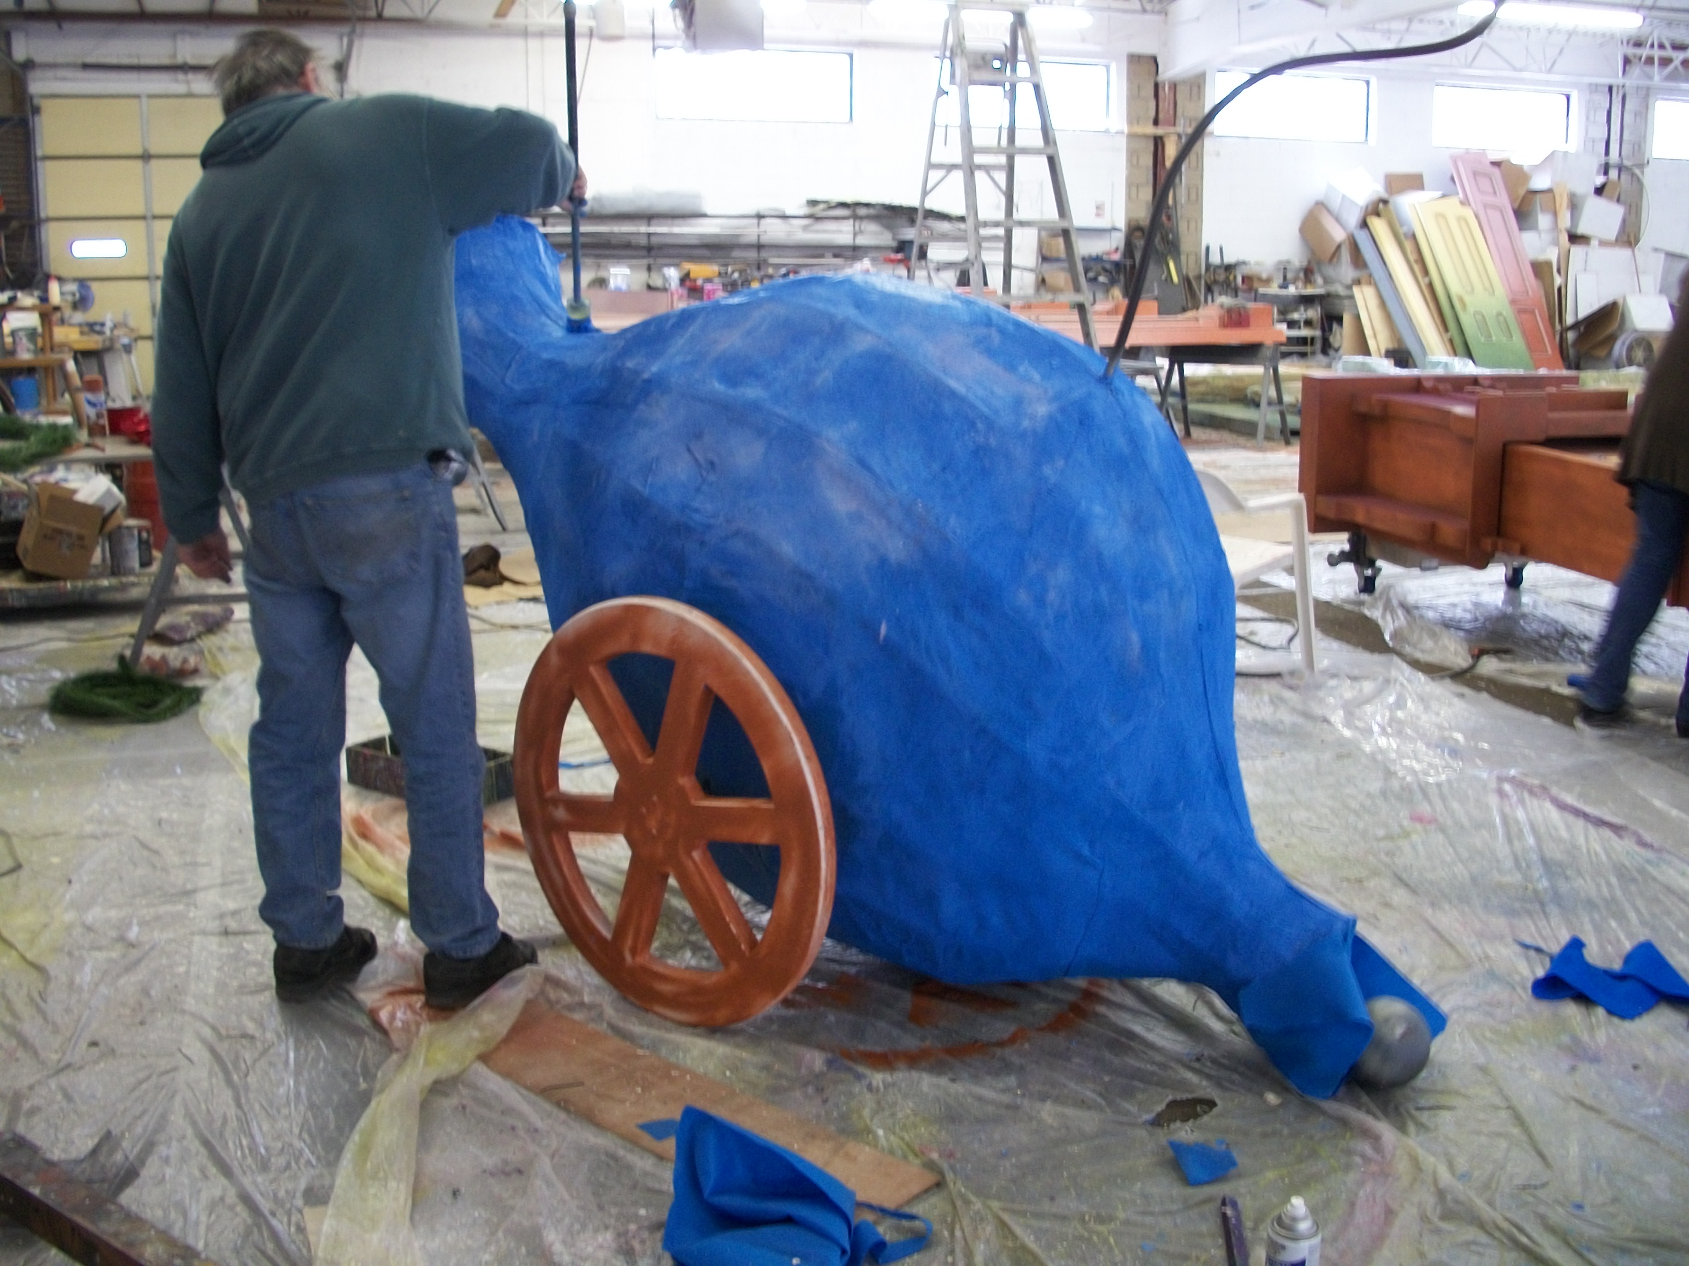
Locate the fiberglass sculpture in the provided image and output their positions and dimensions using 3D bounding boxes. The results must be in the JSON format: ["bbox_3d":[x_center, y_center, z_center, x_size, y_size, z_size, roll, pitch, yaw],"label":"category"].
[{"bbox_3d":[0.079,-0.077,3.279,2.250,1.480,1.200,7,13,37],"label":"fiberglass sculpture"}]

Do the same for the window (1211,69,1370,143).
[{"bbox_3d":[5.589,-6.598,21.400,2.250,0.830,0.100,-4,11,-17],"label":"window"}]

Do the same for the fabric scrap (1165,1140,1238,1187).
[{"bbox_3d":[0.545,0.789,2.573,0.095,0.020,0.130,0,10,5],"label":"fabric scrap"}]

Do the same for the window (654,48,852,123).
[{"bbox_3d":[-1.042,-6.213,19.400,2.250,0.830,0.100,-4,11,-17],"label":"window"}]

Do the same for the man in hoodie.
[{"bbox_3d":[-0.842,-0.212,3.253,0.680,1.770,0.620,4,11,22],"label":"man in hoodie"}]

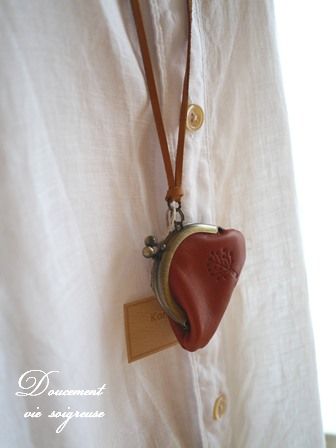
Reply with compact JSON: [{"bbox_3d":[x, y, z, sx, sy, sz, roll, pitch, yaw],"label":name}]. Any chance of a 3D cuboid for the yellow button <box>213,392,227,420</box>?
[{"bbox_3d":[0.025,0.092,0.183,0.003,0.013,0.013,9,7,32],"label":"yellow button"}]

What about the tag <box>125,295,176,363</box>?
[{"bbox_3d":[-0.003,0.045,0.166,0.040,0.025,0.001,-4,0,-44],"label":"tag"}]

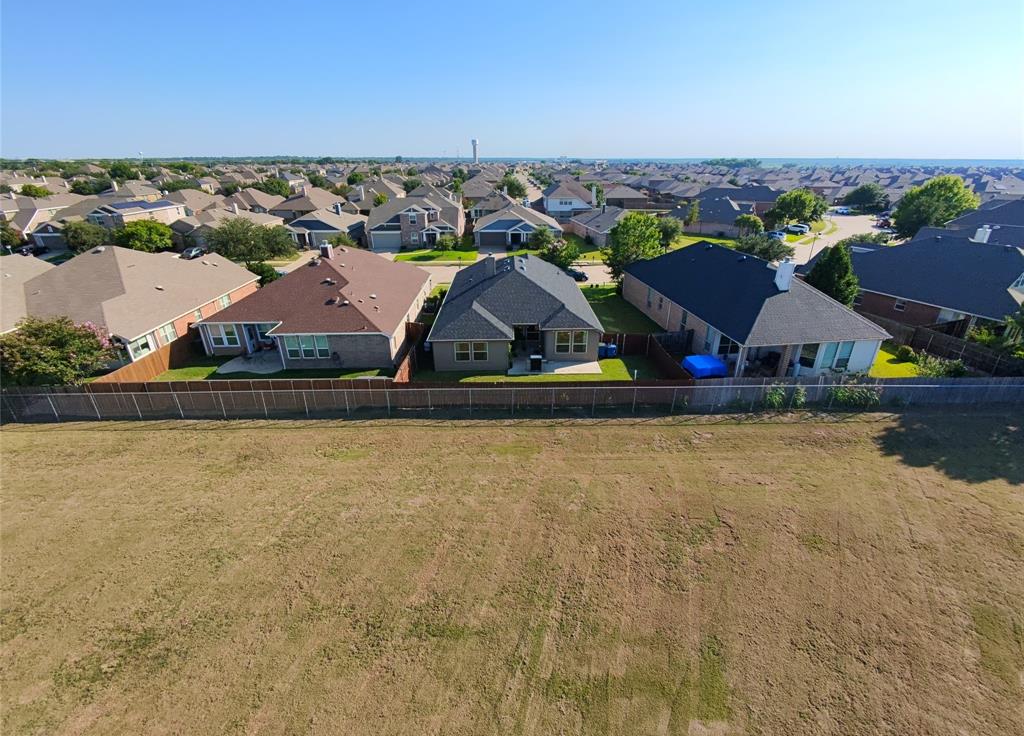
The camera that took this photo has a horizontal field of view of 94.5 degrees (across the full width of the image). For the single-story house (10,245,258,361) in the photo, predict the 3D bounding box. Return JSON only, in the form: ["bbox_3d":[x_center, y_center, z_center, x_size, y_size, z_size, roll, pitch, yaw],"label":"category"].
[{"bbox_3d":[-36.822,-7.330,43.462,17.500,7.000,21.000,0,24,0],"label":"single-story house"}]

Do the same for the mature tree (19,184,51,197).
[{"bbox_3d":[-130.234,-46.347,130.400,8.600,7.600,8.600,0,24,0],"label":"mature tree"}]

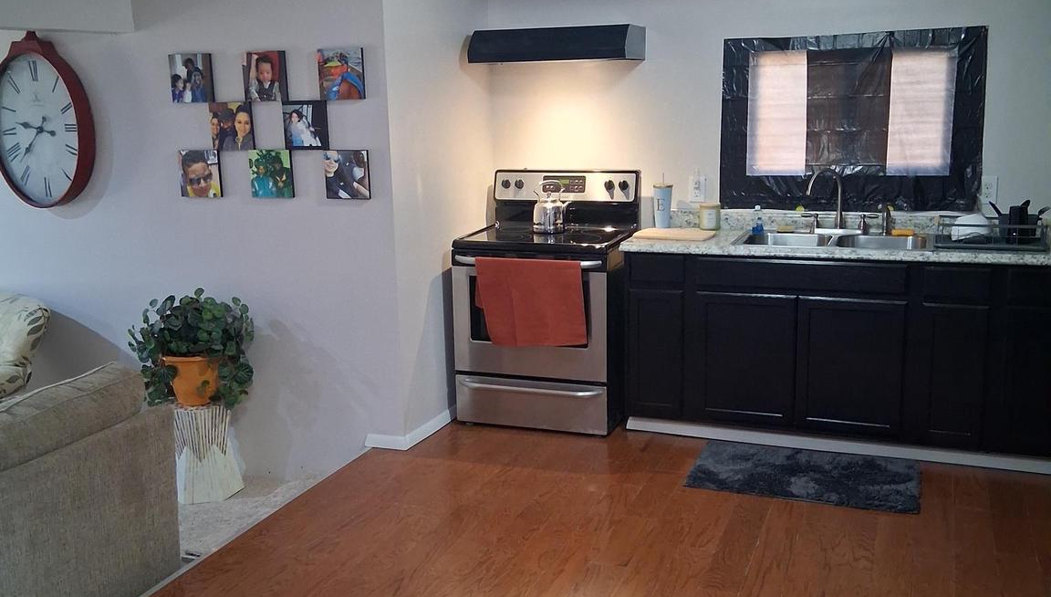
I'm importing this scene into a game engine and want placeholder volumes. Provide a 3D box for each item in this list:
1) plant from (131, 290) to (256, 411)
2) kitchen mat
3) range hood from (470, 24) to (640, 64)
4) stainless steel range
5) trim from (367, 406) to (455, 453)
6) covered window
[{"bbox_3d":[-1.509,0.230,4.749,0.560,0.490,0.520,3,12,20],"label":"plant"},{"bbox_3d":[1.169,0.727,4.416,0.910,0.020,0.581,3,12,20],"label":"kitchen mat"},{"bbox_3d":[0.156,-1.223,5.108,0.777,0.165,0.420,3,12,20],"label":"range hood"},{"bbox_3d":[0.121,-0.006,5.207,0.759,1.197,0.680,3,12,20],"label":"stainless steel range"},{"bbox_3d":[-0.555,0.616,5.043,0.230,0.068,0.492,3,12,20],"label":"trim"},{"bbox_3d":[1.489,-0.811,4.892,1.166,0.818,0.030,3,12,20],"label":"covered window"}]

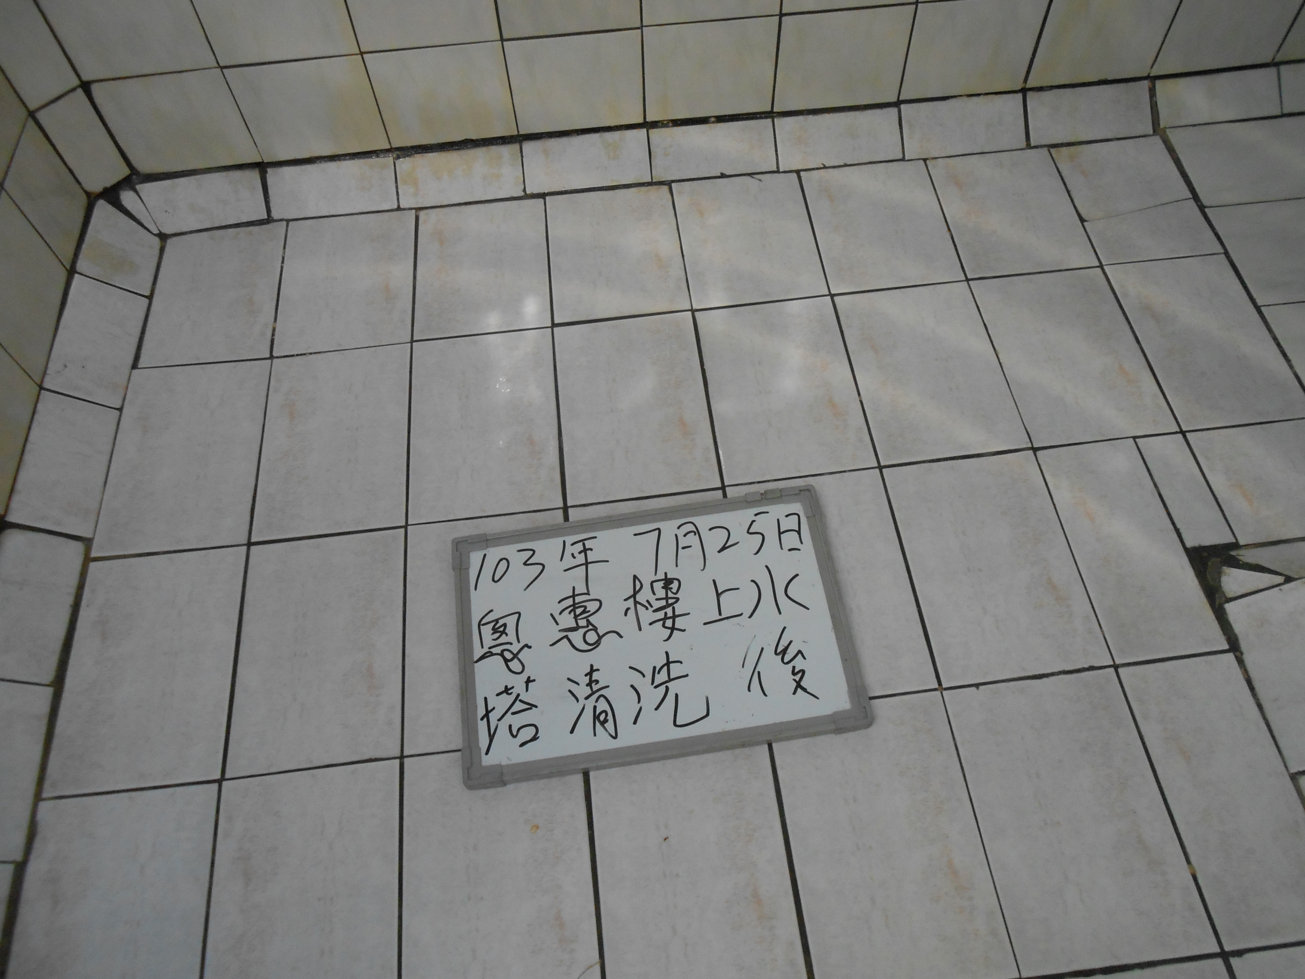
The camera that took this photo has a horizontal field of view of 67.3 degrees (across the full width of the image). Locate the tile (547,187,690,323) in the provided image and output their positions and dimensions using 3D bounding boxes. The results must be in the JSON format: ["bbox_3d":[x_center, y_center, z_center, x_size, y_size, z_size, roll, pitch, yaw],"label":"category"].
[{"bbox_3d":[-0.056,-0.360,1.500,0.200,0.010,0.266,-6,58,-2],"label":"tile"}]

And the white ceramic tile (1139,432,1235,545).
[{"bbox_3d":[0.671,0.001,1.241,0.056,0.010,0.162,-7,58,-2],"label":"white ceramic tile"}]

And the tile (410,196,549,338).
[{"bbox_3d":[-0.252,-0.330,1.459,0.195,0.010,0.259,-6,59,-2],"label":"tile"}]

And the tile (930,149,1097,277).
[{"bbox_3d":[0.541,-0.417,1.485,0.193,0.010,0.250,-6,59,-2],"label":"tile"}]

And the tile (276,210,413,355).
[{"bbox_3d":[-0.459,-0.313,1.482,0.199,0.010,0.271,-6,58,-1],"label":"tile"}]

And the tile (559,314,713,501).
[{"bbox_3d":[-0.026,-0.116,1.349,0.200,0.010,0.300,-6,58,-2],"label":"tile"}]

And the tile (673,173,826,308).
[{"bbox_3d":[0.144,-0.374,1.473,0.196,0.010,0.253,-6,59,-2],"label":"tile"}]

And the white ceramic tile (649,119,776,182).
[{"bbox_3d":[0.097,-0.542,1.571,0.200,0.081,0.010,-5,13,-1],"label":"white ceramic tile"}]

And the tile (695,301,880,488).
[{"bbox_3d":[0.176,-0.137,1.328,0.197,0.010,0.289,-6,59,-2],"label":"tile"}]

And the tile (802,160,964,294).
[{"bbox_3d":[0.344,-0.396,1.479,0.195,0.010,0.252,-6,59,-2],"label":"tile"}]

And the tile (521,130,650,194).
[{"bbox_3d":[-0.104,-0.512,1.534,0.194,0.010,0.080,-6,96,-2],"label":"tile"}]

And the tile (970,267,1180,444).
[{"bbox_3d":[0.578,-0.187,1.361,0.195,0.010,0.296,-6,58,-2],"label":"tile"}]

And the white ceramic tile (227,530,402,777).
[{"bbox_3d":[-0.394,0.187,1.171,0.196,0.010,0.295,-7,58,-2],"label":"white ceramic tile"}]

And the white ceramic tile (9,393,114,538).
[{"bbox_3d":[-0.757,-0.032,1.261,0.093,0.010,0.194,17,52,-32],"label":"white ceramic tile"}]

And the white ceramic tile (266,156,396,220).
[{"bbox_3d":[-0.506,-0.483,1.555,0.197,0.010,0.086,-5,95,-1],"label":"white ceramic tile"}]

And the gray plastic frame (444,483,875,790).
[{"bbox_3d":[0.001,0.163,1.152,0.455,0.020,0.310,-8,58,-2],"label":"gray plastic frame"}]

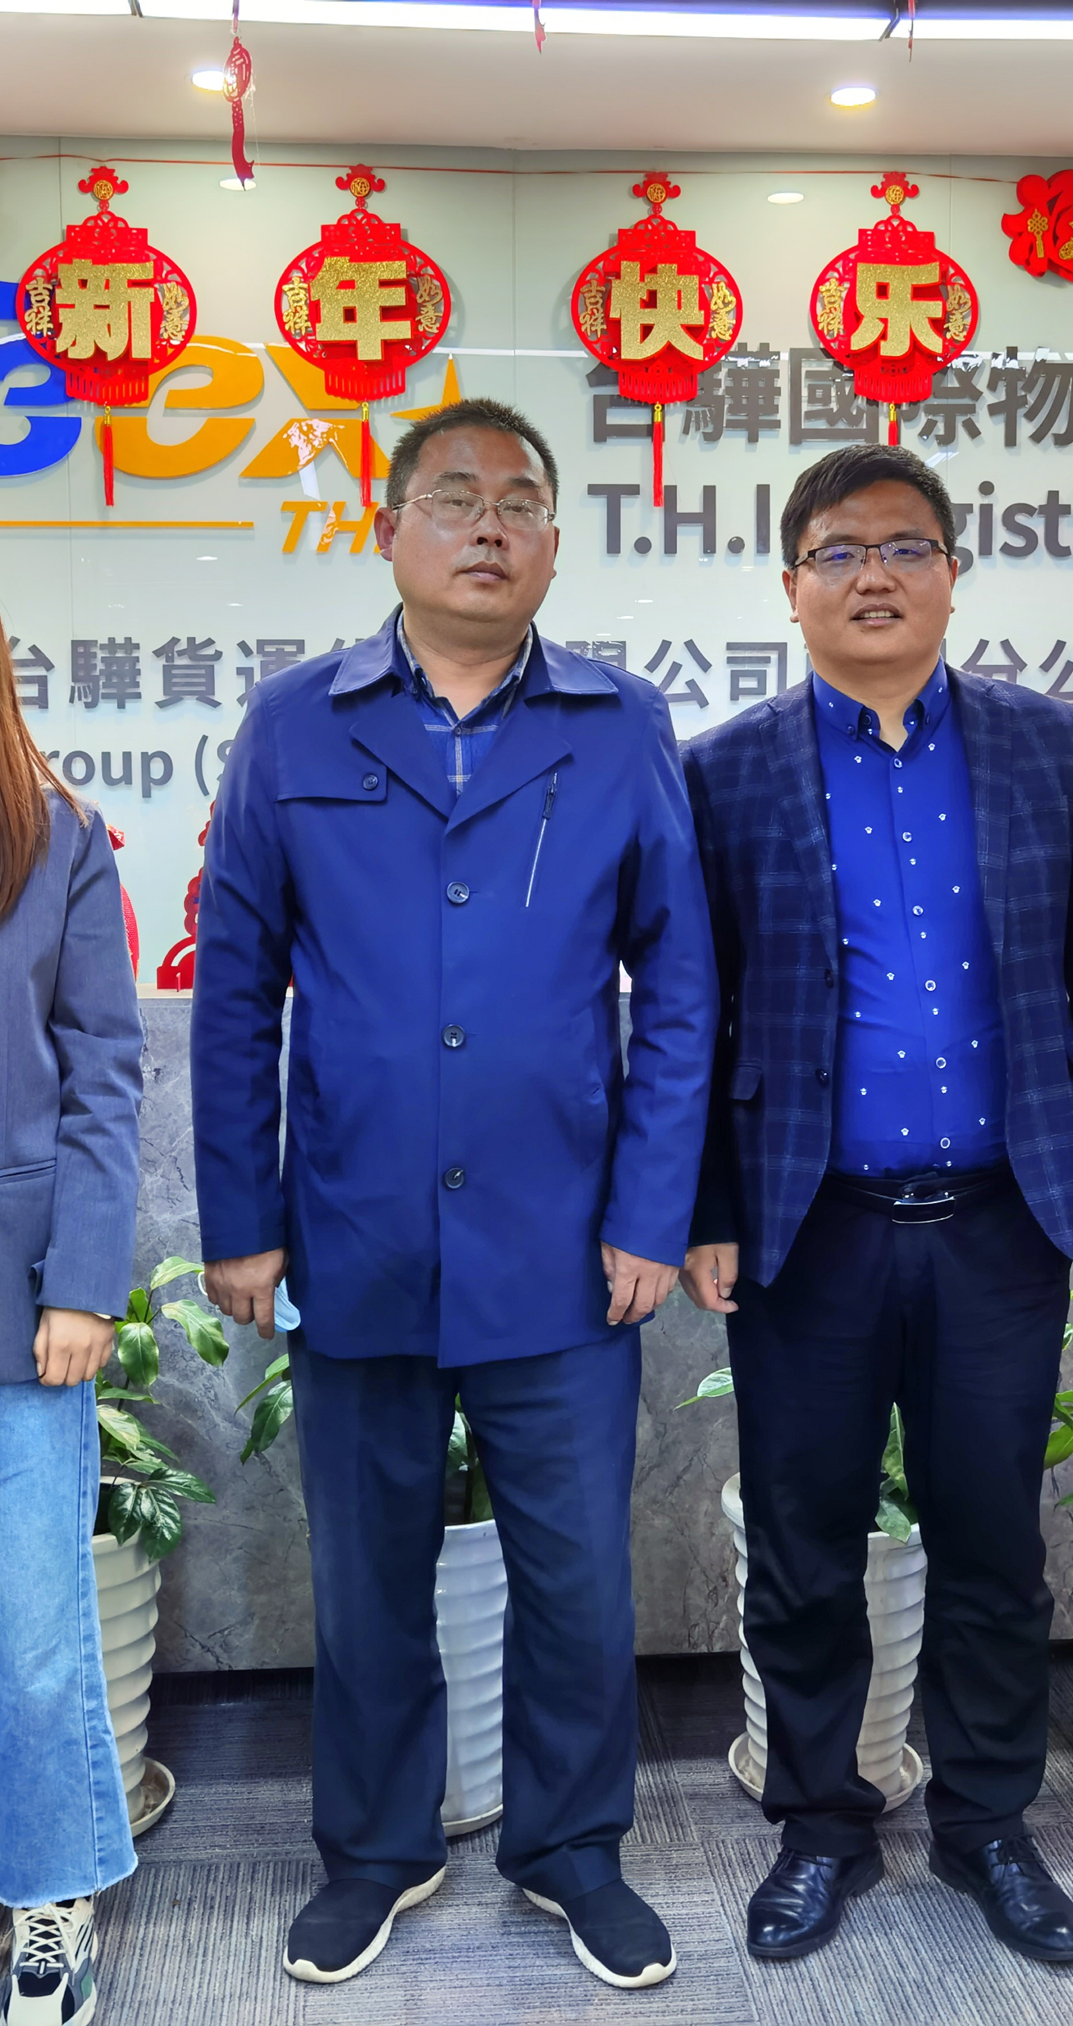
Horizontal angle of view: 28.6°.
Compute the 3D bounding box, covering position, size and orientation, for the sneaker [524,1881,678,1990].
[{"bbox_3d":[0.076,1.045,2.540,0.110,0.110,0.285,-3,6,-23],"label":"sneaker"}]

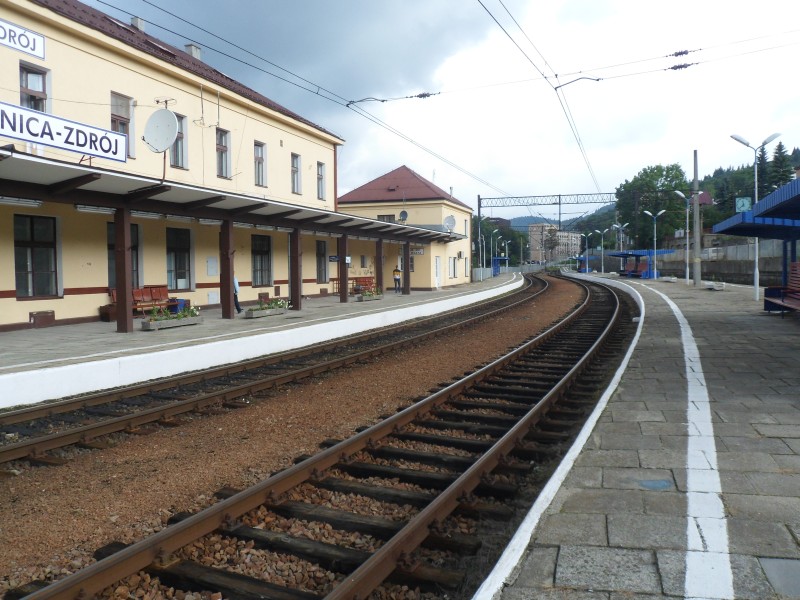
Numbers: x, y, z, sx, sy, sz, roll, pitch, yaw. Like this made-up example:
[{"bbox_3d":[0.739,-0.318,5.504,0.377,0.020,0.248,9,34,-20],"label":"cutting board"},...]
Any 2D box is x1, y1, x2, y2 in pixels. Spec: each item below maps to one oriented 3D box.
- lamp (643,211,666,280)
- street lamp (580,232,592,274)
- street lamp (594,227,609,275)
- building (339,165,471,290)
[{"bbox_3d":[25.540,-5.485,62.400,2.200,6.950,0.320,0,3,13],"label":"lamp"},{"bbox_3d":[32.682,-8.170,108.939,2.100,6.950,0.320,0,3,6],"label":"street lamp"},{"bbox_3d":[31.609,-7.531,97.500,2.200,6.950,0.320,0,3,7],"label":"street lamp"},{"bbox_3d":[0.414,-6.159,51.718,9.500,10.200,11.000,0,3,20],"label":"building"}]

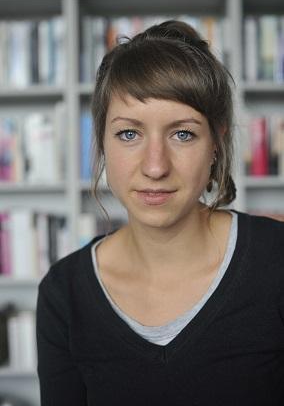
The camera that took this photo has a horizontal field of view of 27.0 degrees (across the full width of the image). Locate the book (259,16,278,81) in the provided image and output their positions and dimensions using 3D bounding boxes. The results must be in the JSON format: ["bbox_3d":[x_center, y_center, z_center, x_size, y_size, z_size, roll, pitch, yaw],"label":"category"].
[{"bbox_3d":[0.423,-0.520,2.040,0.054,0.220,0.155,-1,0,0],"label":"book"}]

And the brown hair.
[{"bbox_3d":[0.029,-0.110,0.800,0.192,0.275,0.230,-1,0,7],"label":"brown hair"}]

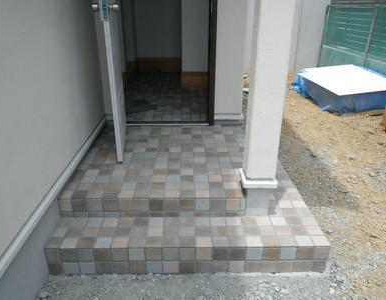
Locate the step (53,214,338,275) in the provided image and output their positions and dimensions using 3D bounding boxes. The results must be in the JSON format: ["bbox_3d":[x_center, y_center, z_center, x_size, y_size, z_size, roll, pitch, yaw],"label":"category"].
[{"bbox_3d":[-0.032,0.599,2.068,1.682,0.202,0.300,0,24,-1],"label":"step"}]

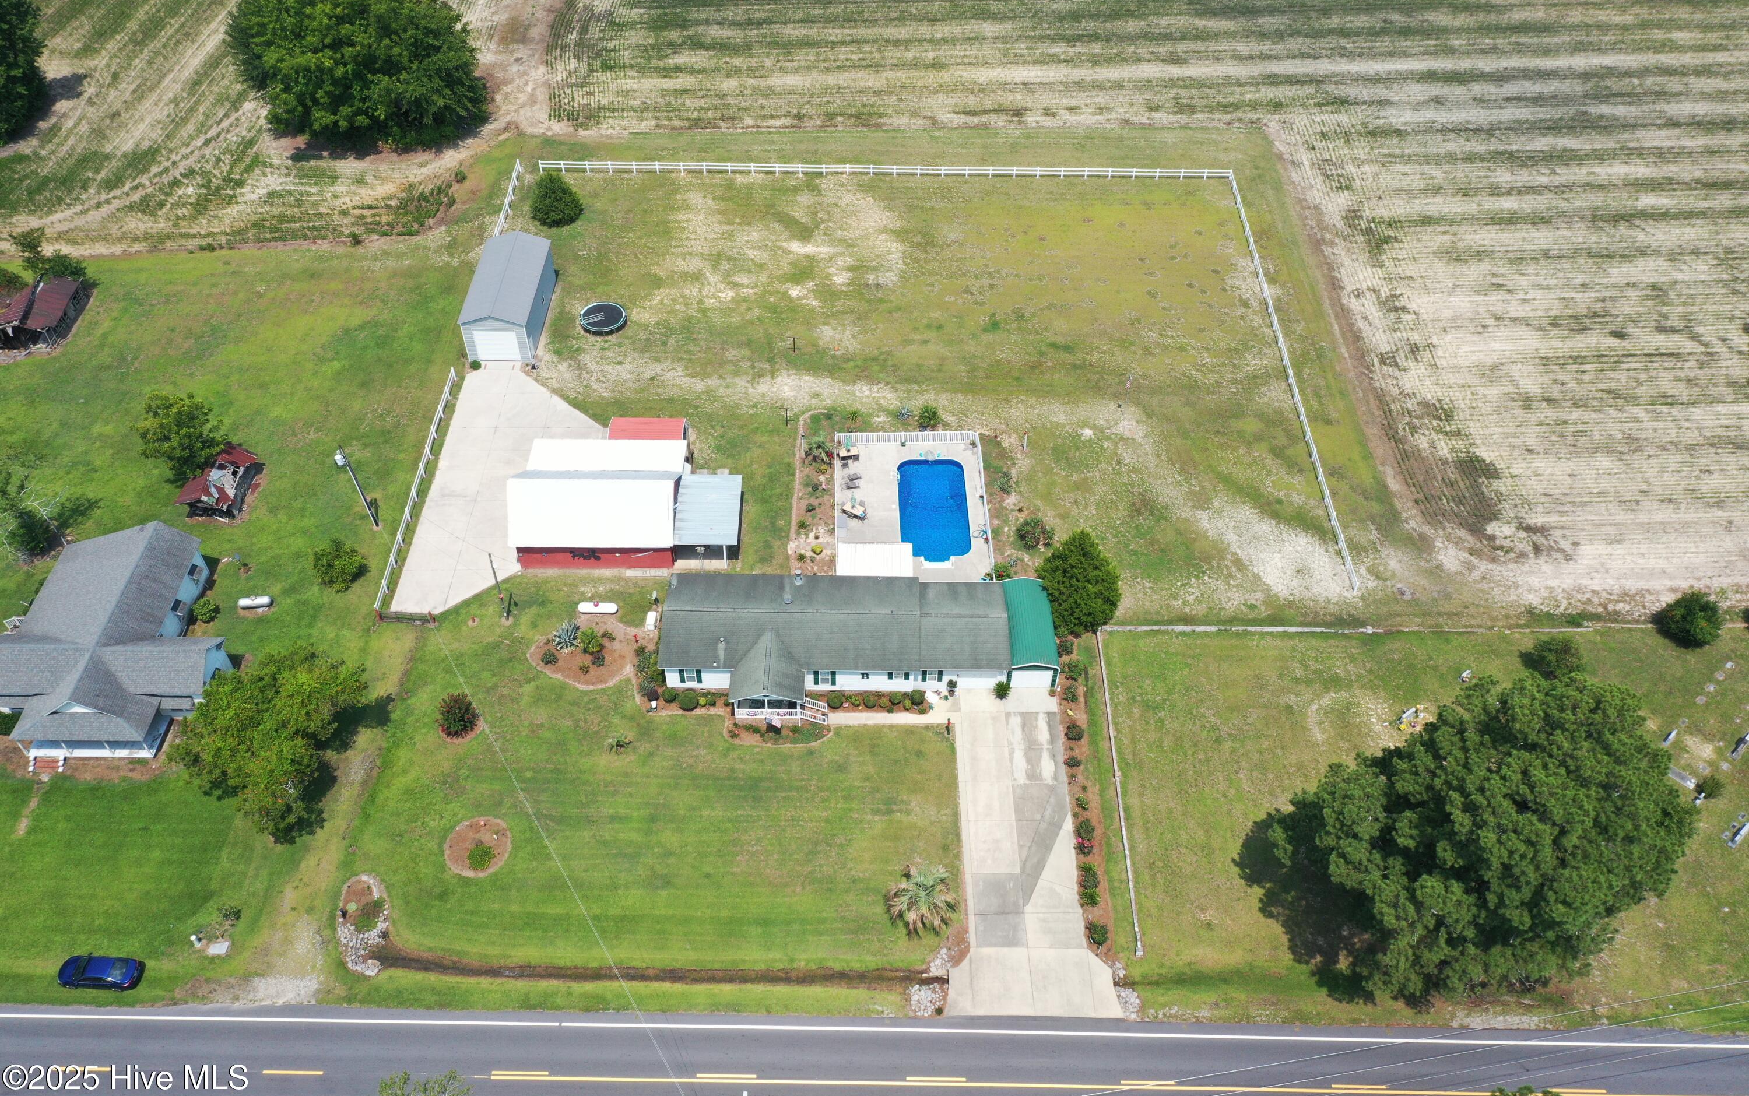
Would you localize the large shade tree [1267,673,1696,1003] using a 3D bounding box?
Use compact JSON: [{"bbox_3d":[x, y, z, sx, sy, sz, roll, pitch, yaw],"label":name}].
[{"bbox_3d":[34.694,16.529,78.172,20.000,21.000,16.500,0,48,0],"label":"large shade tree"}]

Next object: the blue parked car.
[{"bbox_3d":[-46.291,25.279,81.329,4.750,1.450,1.830,3,48,1],"label":"blue parked car"}]

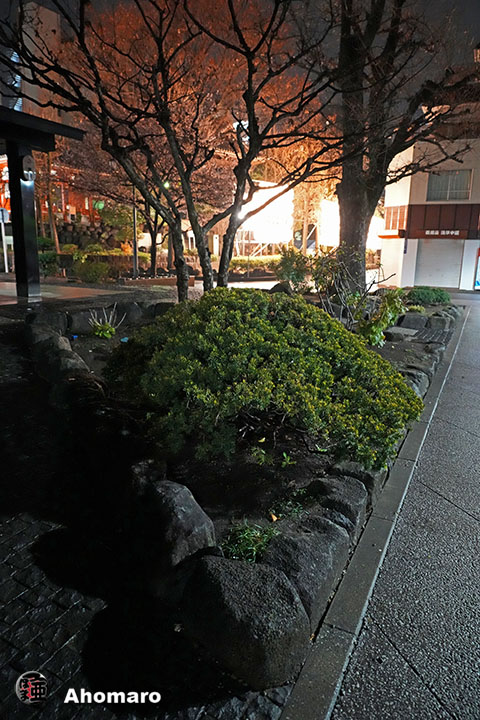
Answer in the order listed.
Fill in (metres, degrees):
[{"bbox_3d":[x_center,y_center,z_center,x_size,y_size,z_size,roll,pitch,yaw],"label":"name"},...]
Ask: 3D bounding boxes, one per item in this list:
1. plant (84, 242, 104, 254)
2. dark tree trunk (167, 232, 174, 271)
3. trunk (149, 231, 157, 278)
[{"bbox_3d":[-6.366,-4.856,21.000,0.900,0.600,0.750,1,11,0],"label":"plant"},{"bbox_3d":[-3.909,-6.103,27.000,0.360,2.090,0.360,1,12,0],"label":"dark tree trunk"},{"bbox_3d":[-4.375,-5.275,24.000,0.360,2.340,0.360,1,12,0],"label":"trunk"}]

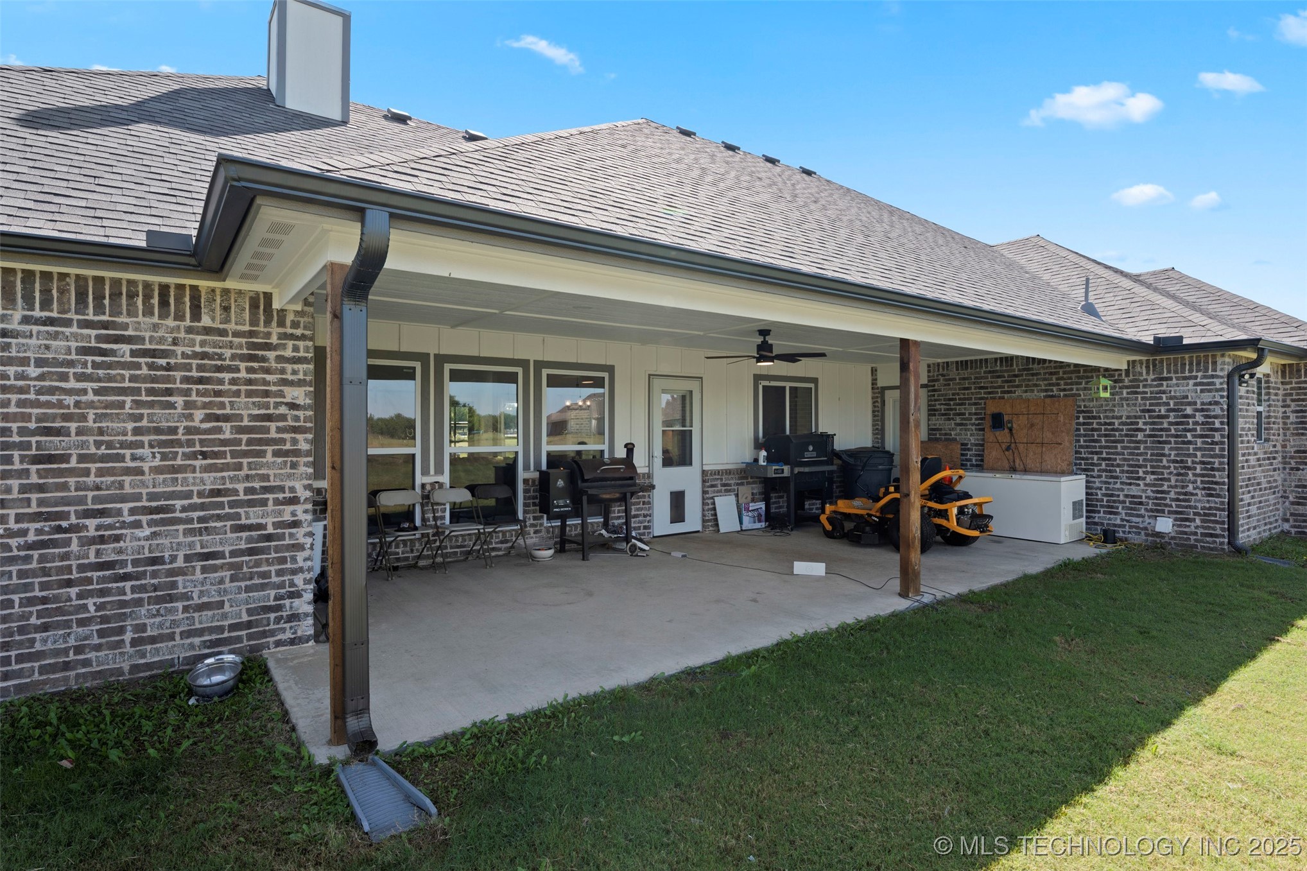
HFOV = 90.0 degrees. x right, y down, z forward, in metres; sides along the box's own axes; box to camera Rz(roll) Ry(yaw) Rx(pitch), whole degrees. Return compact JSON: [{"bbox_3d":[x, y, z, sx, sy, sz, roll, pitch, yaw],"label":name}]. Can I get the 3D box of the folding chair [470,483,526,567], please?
[{"bbox_3d":[-1.636,0.953,7.096,0.460,0.810,0.480,0,1,-35],"label":"folding chair"}]

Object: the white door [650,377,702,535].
[{"bbox_3d":[0.300,0.279,8.732,0.850,2.080,0.080,-1,1,-36],"label":"white door"}]

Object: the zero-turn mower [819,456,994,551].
[{"bbox_3d":[3.348,0.824,8.460,1.300,1.140,1.920,0,1,-35],"label":"zero-turn mower"}]

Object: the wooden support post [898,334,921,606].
[{"bbox_3d":[2.318,0.296,5.909,0.150,2.300,0.115,-1,1,-36],"label":"wooden support post"}]

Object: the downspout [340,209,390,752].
[{"bbox_3d":[-1.315,0.287,2.979,0.104,2.450,0.570,0,1,-35],"label":"downspout"}]

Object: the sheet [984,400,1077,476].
[{"bbox_3d":[5.485,0.064,9.605,0.015,1.200,1.240,0,1,-35],"label":"sheet"}]

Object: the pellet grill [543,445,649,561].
[{"bbox_3d":[-0.644,0.728,7.467,1.280,1.260,0.680,0,1,-35],"label":"pellet grill"}]

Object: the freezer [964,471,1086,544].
[{"bbox_3d":[5.182,0.967,9.333,0.750,0.885,1.520,0,1,-35],"label":"freezer"}]

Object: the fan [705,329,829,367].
[{"bbox_3d":[1.242,-0.985,7.313,1.340,0.400,1.340,0,1,-35],"label":"fan"}]

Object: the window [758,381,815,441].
[{"bbox_3d":[2.059,-0.351,9.980,1.210,0.905,0.080,0,1,-35],"label":"window"}]

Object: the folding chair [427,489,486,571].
[{"bbox_3d":[-2.002,0.947,6.688,0.450,0.800,0.490,-1,1,-36],"label":"folding chair"}]

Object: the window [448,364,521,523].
[{"bbox_3d":[-1.850,0.141,7.153,0.890,1.810,0.090,-1,1,-36],"label":"window"}]

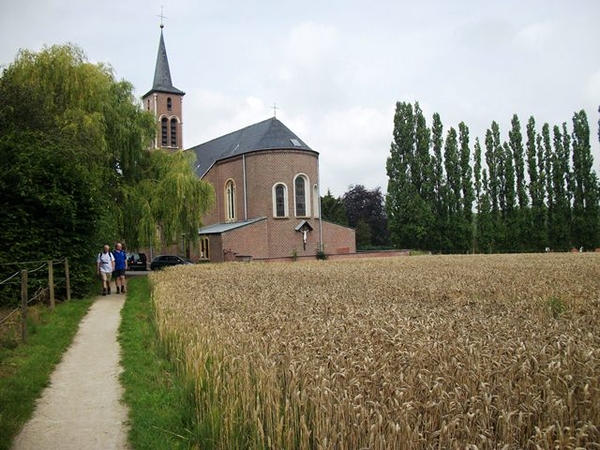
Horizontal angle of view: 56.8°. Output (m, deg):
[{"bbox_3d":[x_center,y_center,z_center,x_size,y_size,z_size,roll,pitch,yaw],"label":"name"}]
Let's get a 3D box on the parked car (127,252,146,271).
[{"bbox_3d":[-16.759,3.715,56.000,1.770,1.720,4.300,-1,-2,-30],"label":"parked car"}]

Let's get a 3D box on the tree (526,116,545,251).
[{"bbox_3d":[38.798,-6.480,91.000,3.000,22.640,3.000,-2,-2,0],"label":"tree"}]

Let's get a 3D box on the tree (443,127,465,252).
[{"bbox_3d":[25.182,-5.660,91.000,3.200,21.000,3.200,-2,-2,0],"label":"tree"}]

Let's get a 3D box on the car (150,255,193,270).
[{"bbox_3d":[-12.315,3.680,54.000,4.250,1.470,1.770,-2,-2,11],"label":"car"}]

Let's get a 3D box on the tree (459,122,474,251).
[{"bbox_3d":[27.315,-5.988,91.000,2.600,21.650,2.600,-2,-2,0],"label":"tree"}]

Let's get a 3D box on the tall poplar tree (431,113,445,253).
[{"bbox_3d":[22.557,-6.808,91.000,2.400,23.300,2.400,-2,-2,0],"label":"tall poplar tree"}]

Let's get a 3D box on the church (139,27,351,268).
[{"bbox_3d":[-11.981,-14.384,77.646,18.500,39.200,40.000,0,-2,-36],"label":"church"}]

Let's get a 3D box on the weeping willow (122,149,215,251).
[{"bbox_3d":[-10.431,-1.229,44.000,7.500,9.700,7.500,-2,-2,0],"label":"weeping willow"}]

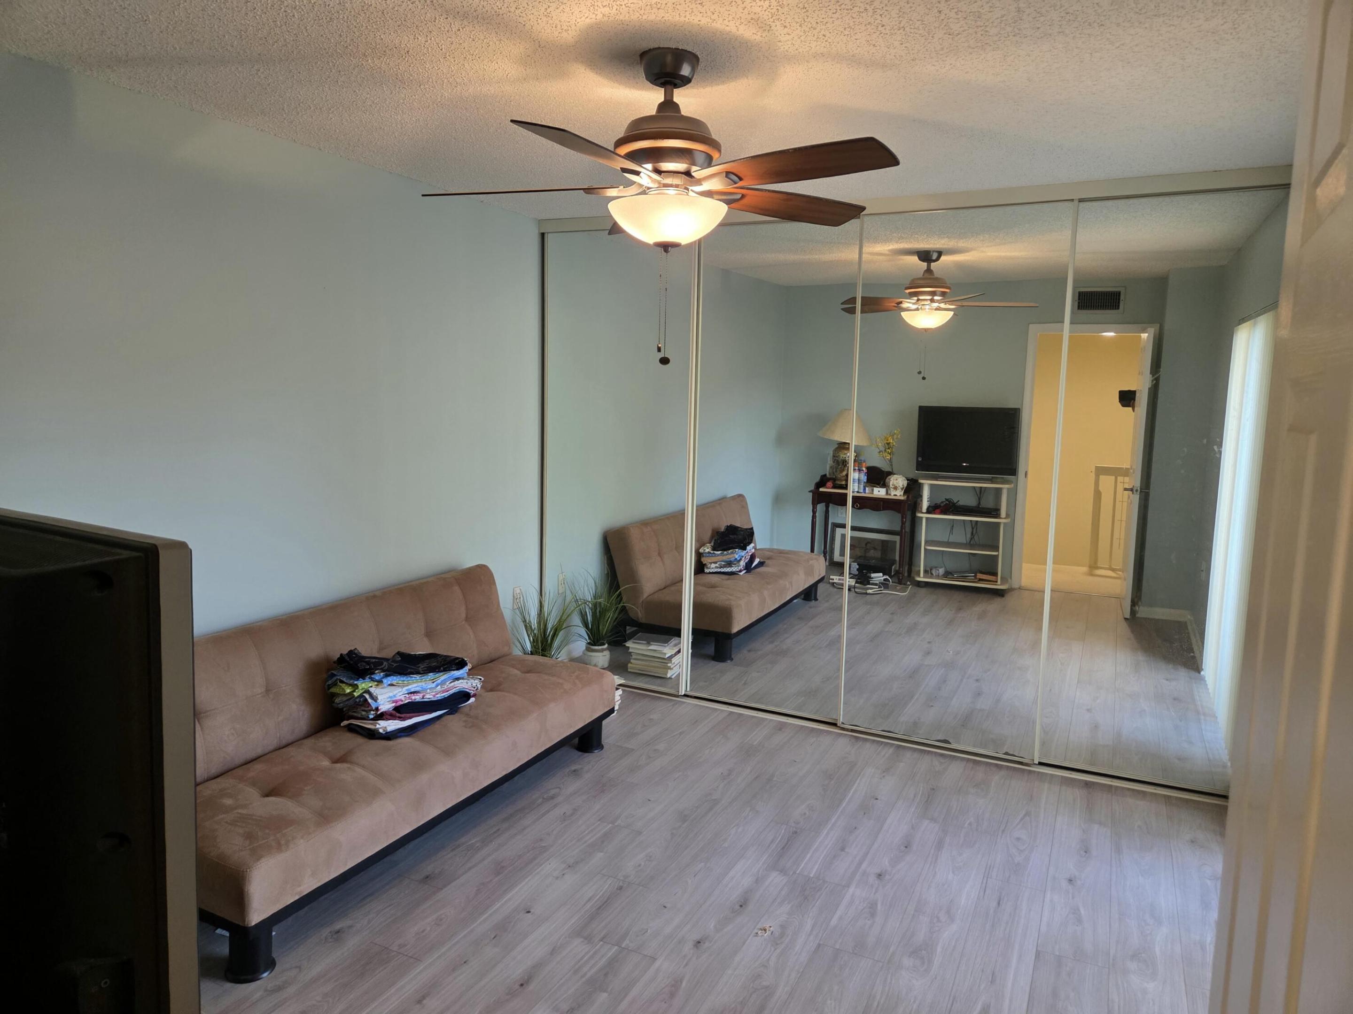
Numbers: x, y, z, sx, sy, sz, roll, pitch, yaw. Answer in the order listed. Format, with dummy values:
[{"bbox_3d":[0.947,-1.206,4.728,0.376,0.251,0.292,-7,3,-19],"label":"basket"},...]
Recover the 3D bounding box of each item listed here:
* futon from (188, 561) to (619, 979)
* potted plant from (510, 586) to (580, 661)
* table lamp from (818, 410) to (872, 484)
[{"bbox_3d":[-1.051,0.751,3.272,0.840,0.750,1.850,5,8,26],"label":"futon"},{"bbox_3d":[-0.674,0.692,4.574,0.380,0.540,0.380,1,8,0],"label":"potted plant"},{"bbox_3d":[1.436,-0.495,7.658,0.458,0.680,0.458,5,8,26],"label":"table lamp"}]

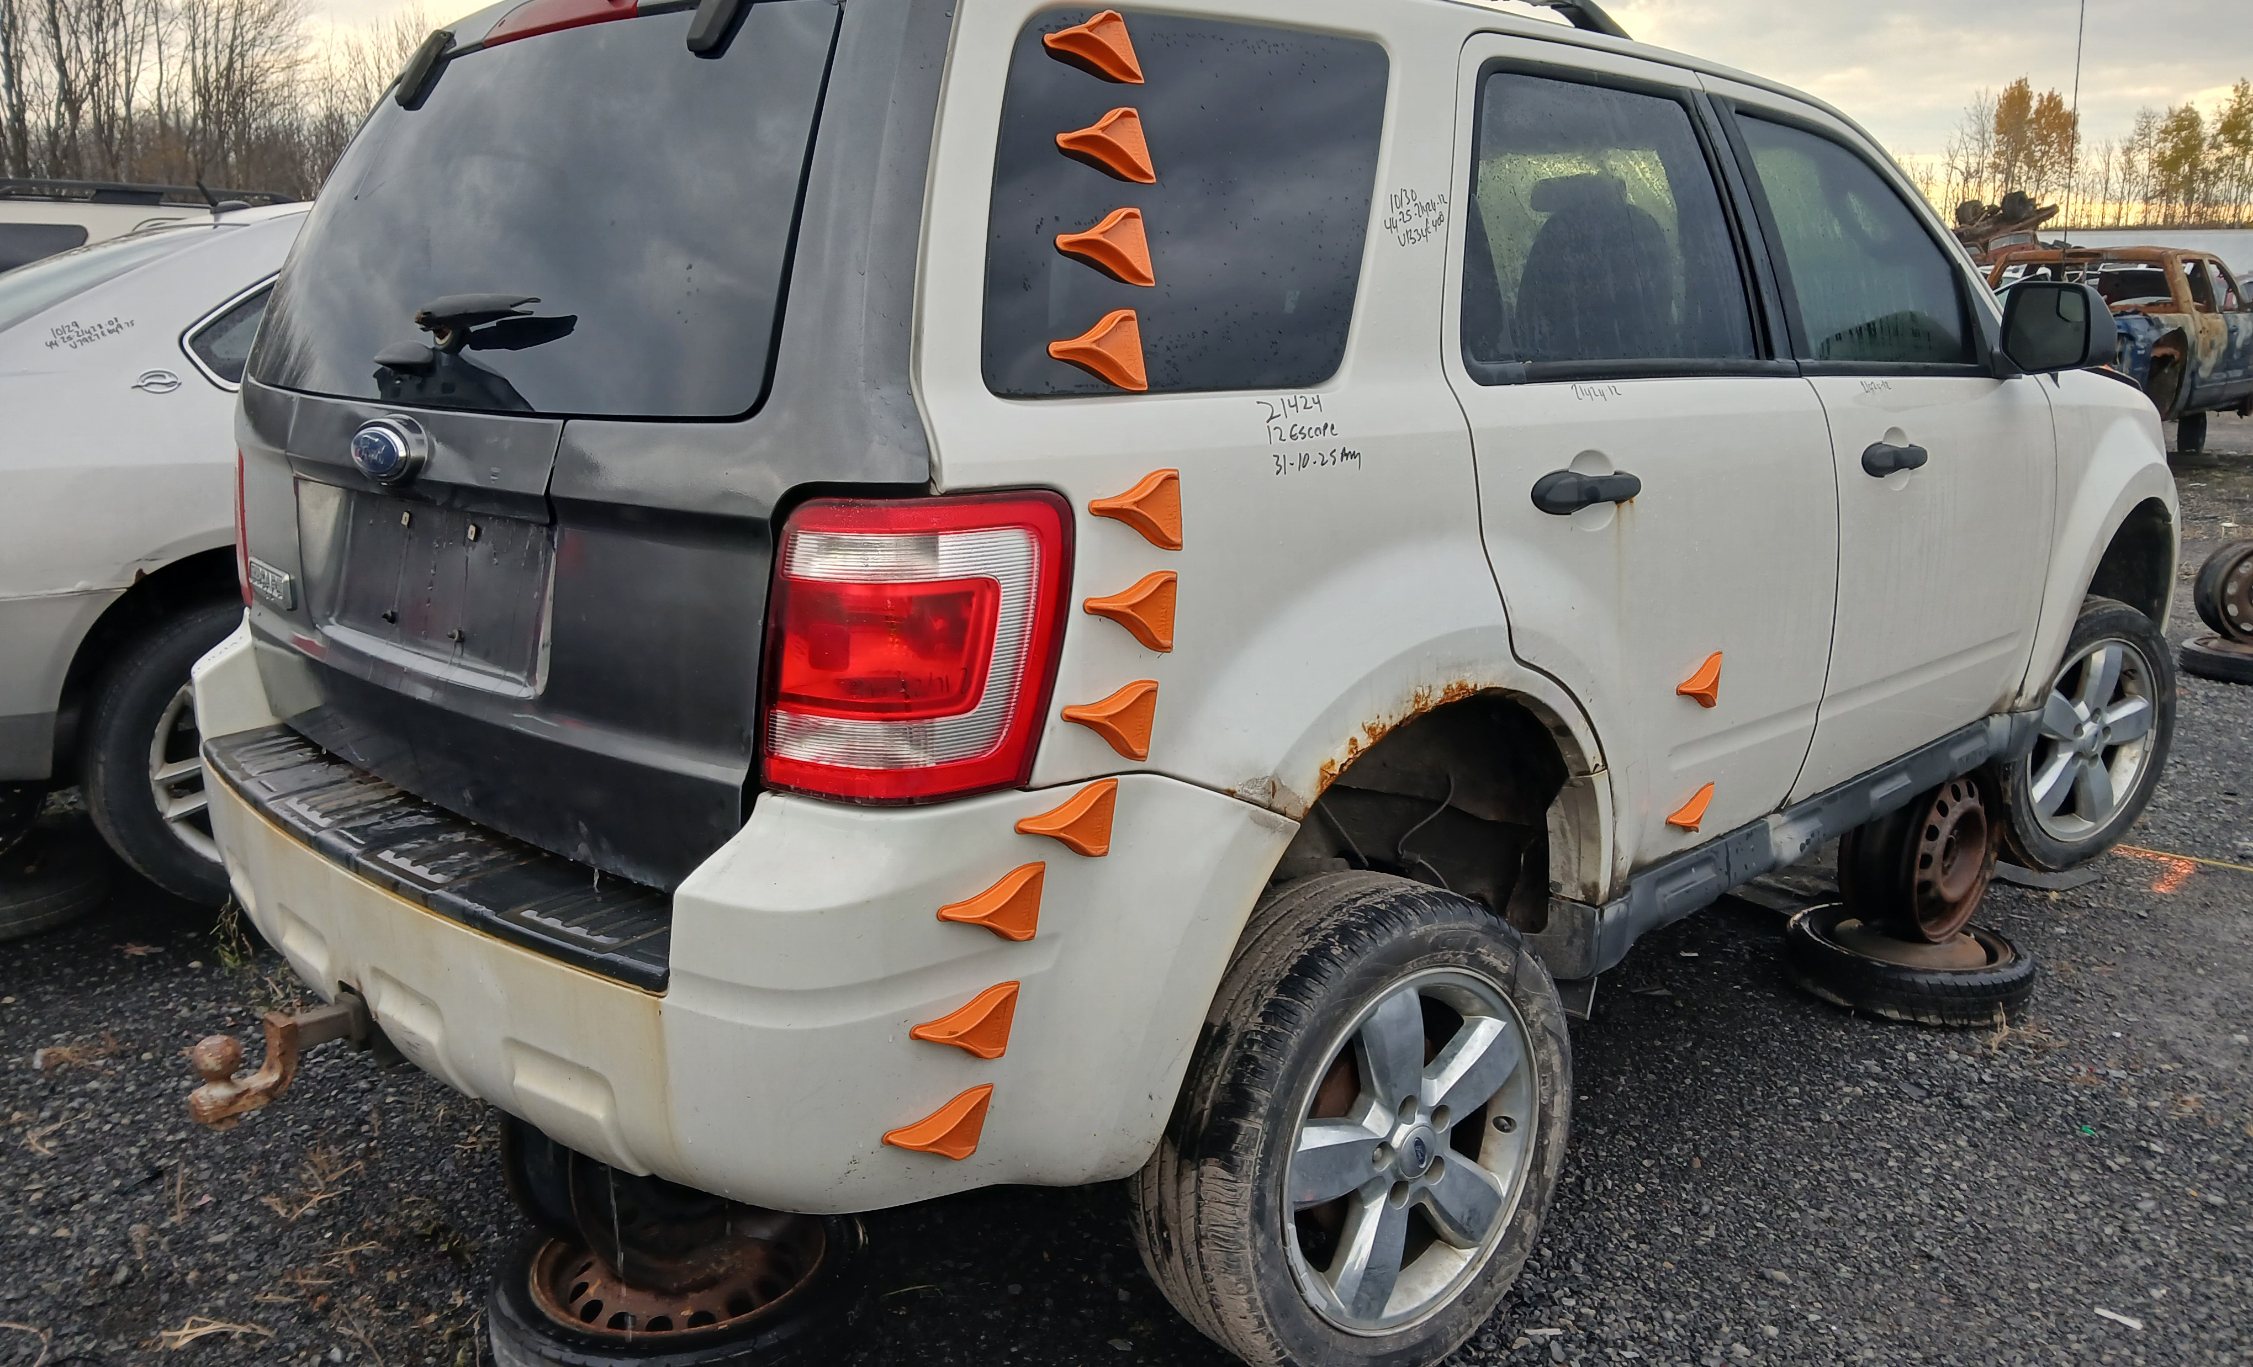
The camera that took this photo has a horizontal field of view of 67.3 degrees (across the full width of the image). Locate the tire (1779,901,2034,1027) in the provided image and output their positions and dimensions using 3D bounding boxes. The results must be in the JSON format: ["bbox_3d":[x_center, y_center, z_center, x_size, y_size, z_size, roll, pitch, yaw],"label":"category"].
[{"bbox_3d":[1.636,0.584,3.555,0.475,0.108,0.475,-1,13,0],"label":"tire"}]

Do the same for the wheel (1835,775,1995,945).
[{"bbox_3d":[1.690,0.335,3.600,0.390,0.390,0.165,-11,16,-38],"label":"wheel"}]

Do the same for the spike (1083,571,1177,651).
[{"bbox_3d":[0.010,-0.061,1.536,0.113,0.073,0.030,-10,16,-42],"label":"spike"}]

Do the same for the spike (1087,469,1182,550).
[{"bbox_3d":[0.015,-0.153,1.522,0.113,0.073,0.030,-10,16,-42],"label":"spike"}]

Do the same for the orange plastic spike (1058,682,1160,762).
[{"bbox_3d":[-0.014,0.034,1.593,0.122,0.077,0.030,-9,15,-41],"label":"orange plastic spike"}]

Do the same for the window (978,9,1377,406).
[{"bbox_3d":[0.076,-0.480,1.696,0.645,0.390,0.040,-10,3,-42],"label":"window"}]

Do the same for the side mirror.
[{"bbox_3d":[1.589,-0.608,2.898,0.135,0.163,0.185,-11,16,-44],"label":"side mirror"}]

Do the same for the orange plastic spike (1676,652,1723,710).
[{"bbox_3d":[0.826,-0.004,2.436,0.030,0.078,0.125,12,16,43],"label":"orange plastic spike"}]

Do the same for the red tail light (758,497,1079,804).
[{"bbox_3d":[-0.193,-0.037,1.531,0.190,0.280,0.245,-6,13,-45],"label":"red tail light"}]

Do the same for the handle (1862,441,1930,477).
[{"bbox_3d":[1.203,-0.352,2.643,0.228,0.056,0.048,-11,16,-44],"label":"handle"}]

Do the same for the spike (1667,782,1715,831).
[{"bbox_3d":[0.774,0.178,2.328,0.113,0.073,0.030,-11,25,-44],"label":"spike"}]

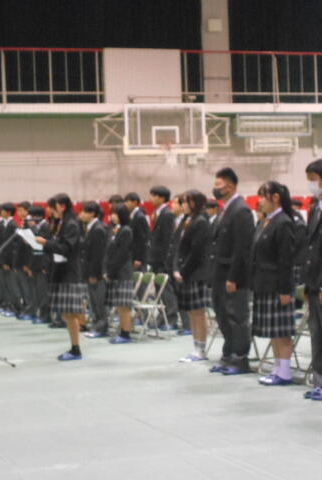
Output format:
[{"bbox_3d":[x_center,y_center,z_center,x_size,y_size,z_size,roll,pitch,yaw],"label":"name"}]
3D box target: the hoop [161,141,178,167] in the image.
[{"bbox_3d":[0.196,-1.818,25.950,0.450,0.500,0.480,-2,1,0],"label":"hoop"}]

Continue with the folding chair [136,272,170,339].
[{"bbox_3d":[-0.144,0.739,13.761,0.450,0.730,0.450,-2,1,-17],"label":"folding chair"}]

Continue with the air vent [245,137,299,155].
[{"bbox_3d":[2.570,-2.199,28.300,1.170,0.380,0.360,-2,0,-18],"label":"air vent"}]

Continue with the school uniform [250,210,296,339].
[{"bbox_3d":[0.892,0.274,9.720,0.290,1.000,0.440,-2,1,-19],"label":"school uniform"}]

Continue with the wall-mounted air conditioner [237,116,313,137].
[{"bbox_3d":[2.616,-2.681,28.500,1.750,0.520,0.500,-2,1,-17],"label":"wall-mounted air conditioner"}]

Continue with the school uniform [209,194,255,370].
[{"bbox_3d":[0.614,0.359,10.480,0.300,1.450,0.470,-2,1,-19],"label":"school uniform"}]

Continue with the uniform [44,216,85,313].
[{"bbox_3d":[-0.941,0.242,11.900,0.360,0.980,0.430,-2,1,-19],"label":"uniform"}]

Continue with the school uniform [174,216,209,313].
[{"bbox_3d":[0.290,0.220,11.400,0.300,0.920,0.430,-2,1,-17],"label":"school uniform"}]

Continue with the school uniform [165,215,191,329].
[{"bbox_3d":[0.229,0.369,14.300,0.290,1.330,0.440,-2,1,-17],"label":"school uniform"}]

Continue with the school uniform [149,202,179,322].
[{"bbox_3d":[0.043,0.323,15.100,0.290,1.470,0.460,-2,1,-19],"label":"school uniform"}]

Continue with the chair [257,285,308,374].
[{"bbox_3d":[1.085,0.742,10.265,0.480,0.770,0.460,-2,1,-19],"label":"chair"}]

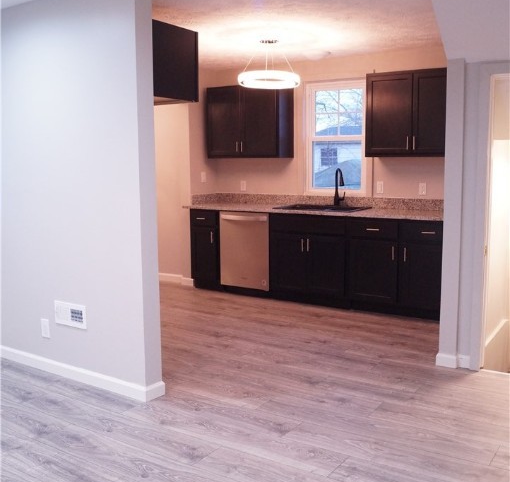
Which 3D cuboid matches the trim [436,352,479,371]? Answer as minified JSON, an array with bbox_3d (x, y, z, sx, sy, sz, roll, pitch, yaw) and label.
[{"bbox_3d":[1.350,0.810,3.839,0.270,0.084,0.040,5,9,33],"label":"trim"}]

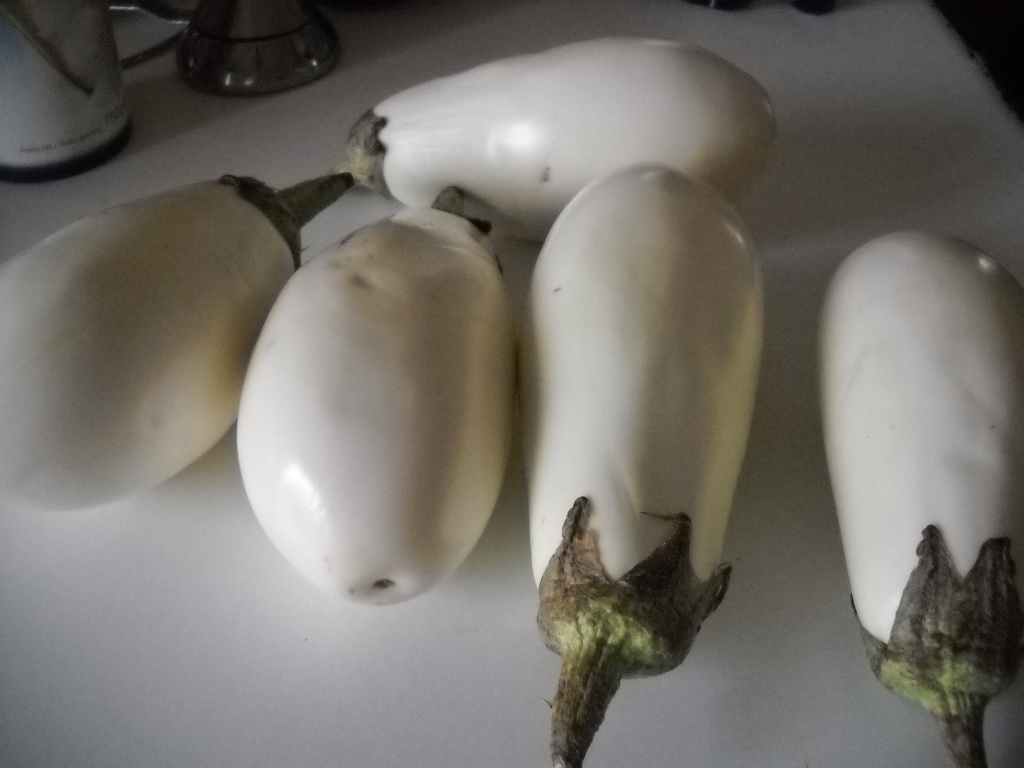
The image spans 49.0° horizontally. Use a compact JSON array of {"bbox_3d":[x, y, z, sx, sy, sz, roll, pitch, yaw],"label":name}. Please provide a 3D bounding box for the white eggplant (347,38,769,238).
[{"bbox_3d":[0.019,-0.099,0.463,0.181,0.080,0.080,-4,43,-5],"label":"white eggplant"}]

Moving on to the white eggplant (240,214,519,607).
[{"bbox_3d":[-0.037,-0.006,0.359,0.083,0.083,0.166,3,43,1],"label":"white eggplant"}]

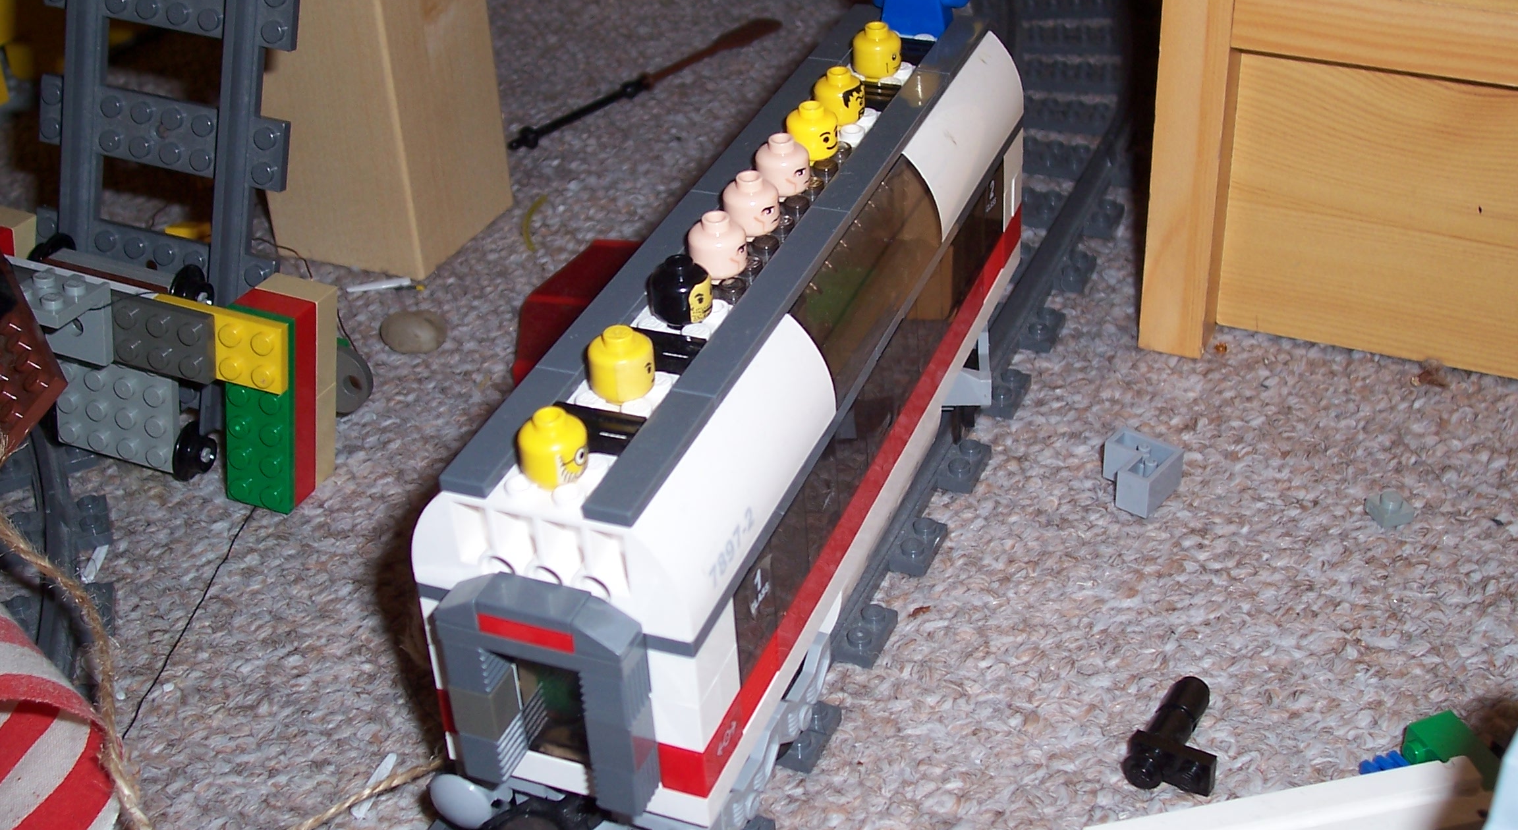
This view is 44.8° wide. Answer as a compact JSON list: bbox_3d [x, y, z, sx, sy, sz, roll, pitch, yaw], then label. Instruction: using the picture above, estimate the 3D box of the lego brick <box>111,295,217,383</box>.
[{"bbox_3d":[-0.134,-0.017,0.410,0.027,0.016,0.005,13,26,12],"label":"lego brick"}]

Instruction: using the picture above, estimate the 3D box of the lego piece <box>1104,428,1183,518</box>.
[{"bbox_3d":[0.085,0.014,0.416,0.016,0.011,0.016,23,42,34],"label":"lego piece"}]

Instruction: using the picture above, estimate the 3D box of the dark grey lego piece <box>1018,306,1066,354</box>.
[{"bbox_3d":[0.073,-0.022,0.475,0.009,0.005,0.016,12,36,21],"label":"dark grey lego piece"}]

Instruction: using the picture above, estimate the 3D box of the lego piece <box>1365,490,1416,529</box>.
[{"bbox_3d":[0.148,0.021,0.430,0.008,0.005,0.008,-10,34,-12],"label":"lego piece"}]

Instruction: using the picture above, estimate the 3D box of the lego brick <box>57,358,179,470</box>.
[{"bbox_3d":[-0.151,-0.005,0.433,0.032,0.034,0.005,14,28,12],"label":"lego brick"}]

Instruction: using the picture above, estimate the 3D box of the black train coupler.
[{"bbox_3d":[0.082,0.063,0.355,0.016,0.008,0.027,16,38,25],"label":"black train coupler"}]

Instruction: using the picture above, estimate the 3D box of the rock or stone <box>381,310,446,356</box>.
[{"bbox_3d":[-0.091,-0.022,0.485,0.018,0.009,0.015,0,34,6],"label":"rock or stone"}]

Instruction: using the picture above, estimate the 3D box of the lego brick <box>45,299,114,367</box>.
[{"bbox_3d":[-0.153,-0.020,0.413,0.016,0.016,0.004,13,27,12],"label":"lego brick"}]

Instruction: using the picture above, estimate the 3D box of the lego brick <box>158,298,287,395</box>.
[{"bbox_3d":[-0.120,-0.016,0.411,0.032,0.016,0.005,13,27,12],"label":"lego brick"}]

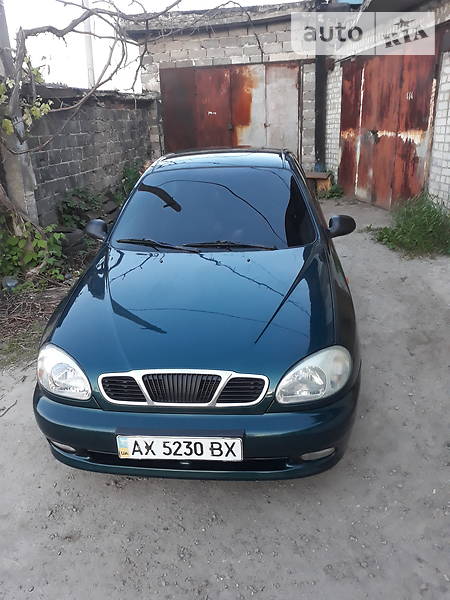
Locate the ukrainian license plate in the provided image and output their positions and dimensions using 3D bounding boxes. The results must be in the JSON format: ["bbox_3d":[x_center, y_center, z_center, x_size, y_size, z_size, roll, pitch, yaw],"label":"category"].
[{"bbox_3d":[-0.184,0.609,1.920,0.520,0.112,0.015,0,20,6],"label":"ukrainian license plate"}]

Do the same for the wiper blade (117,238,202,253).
[{"bbox_3d":[-0.430,-0.342,2.932,0.558,0.045,0.060,9,22,15],"label":"wiper blade"}]

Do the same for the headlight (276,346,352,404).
[{"bbox_3d":[0.393,0.314,2.013,0.390,0.185,0.240,-4,21,-5],"label":"headlight"}]

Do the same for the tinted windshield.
[{"bbox_3d":[-0.061,-0.619,3.156,1.329,0.150,0.872,0,55,6],"label":"tinted windshield"}]

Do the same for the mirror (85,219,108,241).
[{"bbox_3d":[-0.889,-0.479,3.242,0.190,0.140,0.120,0,21,6],"label":"mirror"}]

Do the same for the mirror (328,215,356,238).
[{"bbox_3d":[0.773,-0.486,3.071,0.190,0.140,0.120,0,21,6],"label":"mirror"}]

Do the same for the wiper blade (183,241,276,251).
[{"bbox_3d":[0.022,-0.327,2.865,0.572,0.045,0.060,3,21,8],"label":"wiper blade"}]

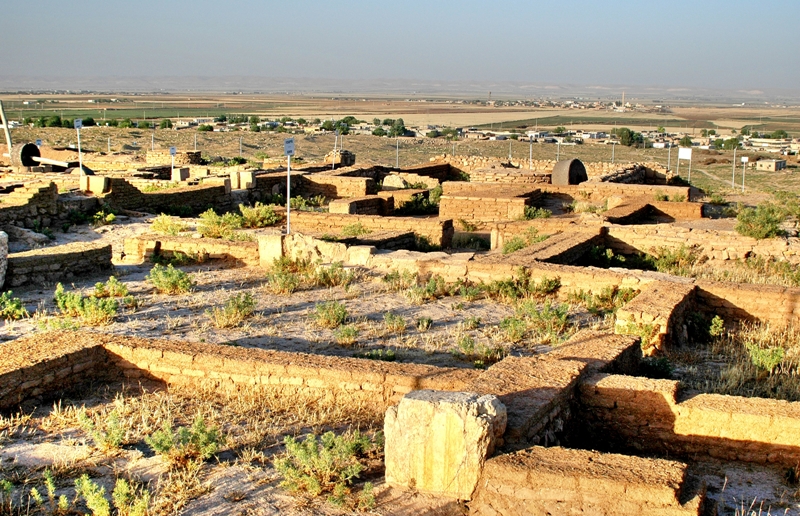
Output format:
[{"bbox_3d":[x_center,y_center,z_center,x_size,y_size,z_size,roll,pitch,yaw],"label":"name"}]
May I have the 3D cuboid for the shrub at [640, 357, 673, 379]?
[{"bbox_3d":[3.046,1.285,13.426,0.418,0.299,0.376,0,9,0],"label":"shrub"}]

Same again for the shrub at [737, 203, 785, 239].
[{"bbox_3d":[7.674,-0.790,23.981,1.029,0.718,0.926,3,9,18],"label":"shrub"}]

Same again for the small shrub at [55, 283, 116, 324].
[{"bbox_3d":[-4.549,0.649,16.597,0.901,0.520,0.676,0,8,0],"label":"small shrub"}]

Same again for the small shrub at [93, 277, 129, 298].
[{"bbox_3d":[-4.864,0.492,19.002,0.587,0.347,0.528,-2,9,-14],"label":"small shrub"}]

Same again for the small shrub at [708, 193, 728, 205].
[{"bbox_3d":[9.587,-1.798,34.207,0.584,0.335,0.496,0,8,0],"label":"small shrub"}]

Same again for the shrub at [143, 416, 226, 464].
[{"bbox_3d":[-1.972,1.668,10.333,0.710,0.430,0.639,-1,9,-11],"label":"shrub"}]

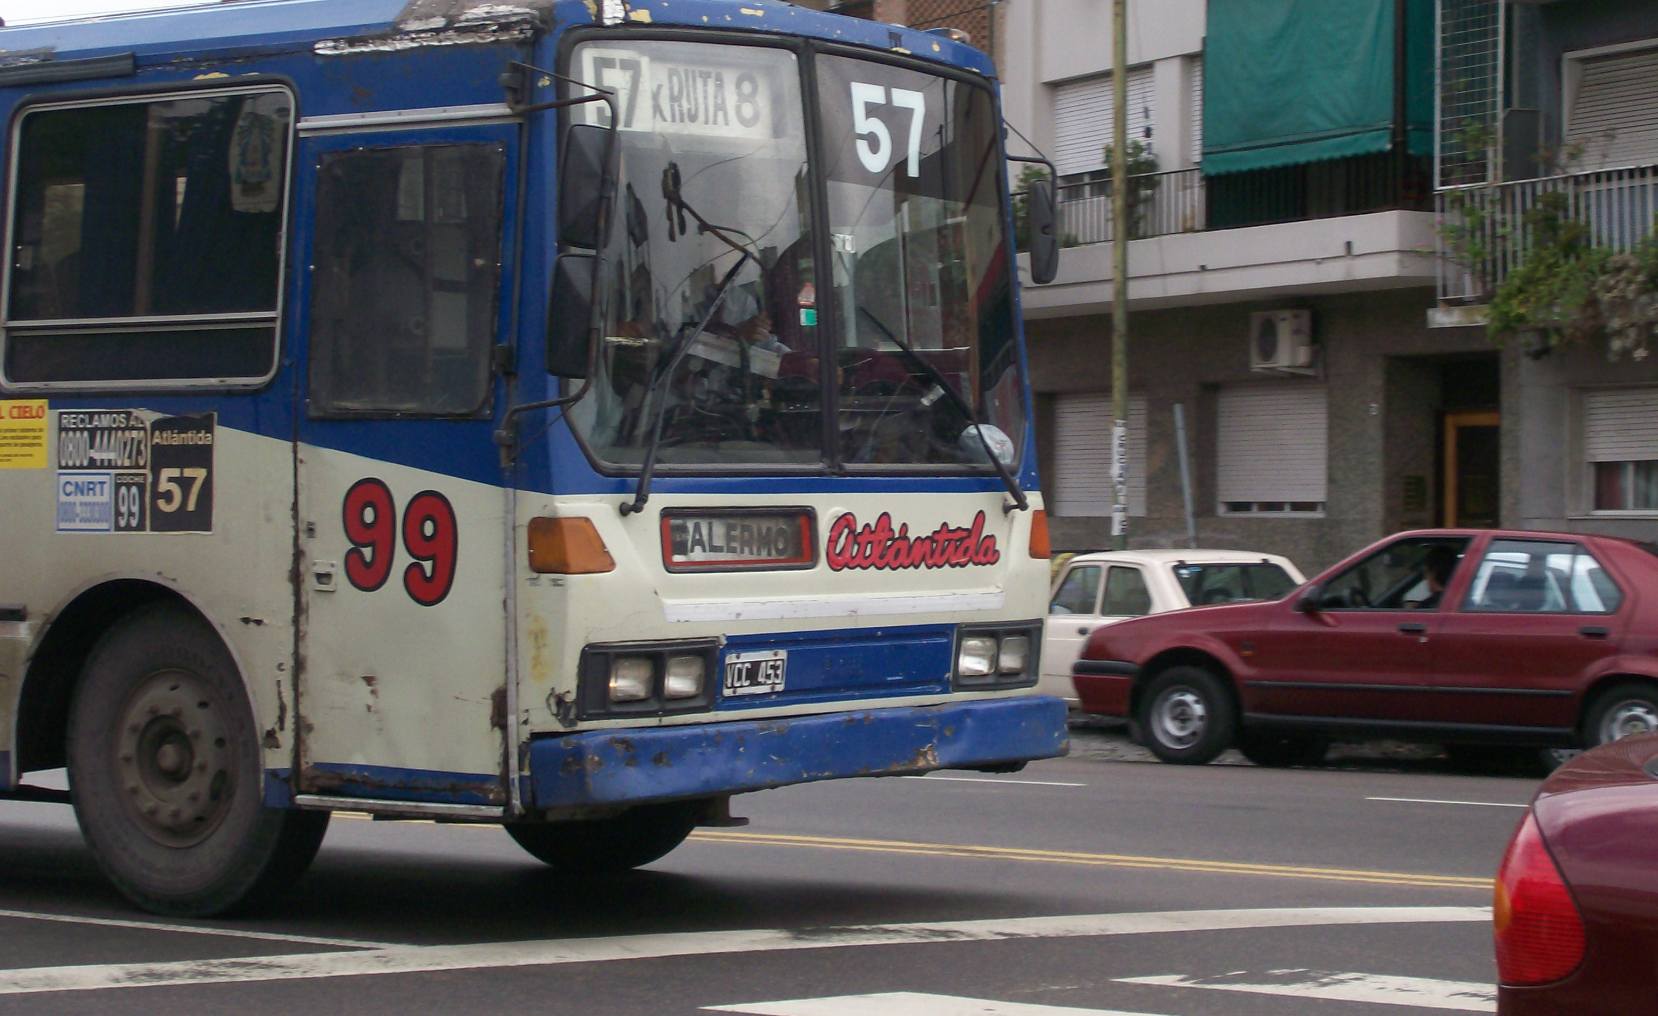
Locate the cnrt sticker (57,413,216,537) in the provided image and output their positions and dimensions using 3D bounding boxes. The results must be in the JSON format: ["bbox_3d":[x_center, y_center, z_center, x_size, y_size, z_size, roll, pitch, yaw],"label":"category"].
[{"bbox_3d":[-2.247,-0.115,13.500,0.765,0.390,0.010,0,0,39],"label":"cnrt sticker"}]

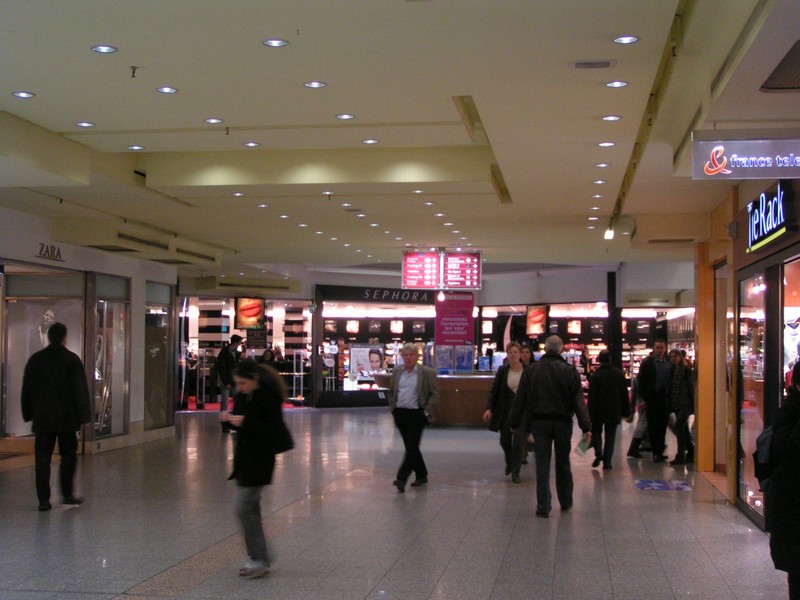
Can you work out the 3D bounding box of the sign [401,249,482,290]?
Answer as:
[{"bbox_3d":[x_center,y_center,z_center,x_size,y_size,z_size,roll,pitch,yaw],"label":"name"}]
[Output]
[{"bbox_3d":[0.707,-0.502,18.500,1.370,0.670,0.120,0,-3,9],"label":"sign"}]

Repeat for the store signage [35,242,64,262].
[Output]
[{"bbox_3d":[-4.798,-0.654,14.994,0.050,0.172,0.904,0,-3,9],"label":"store signage"}]

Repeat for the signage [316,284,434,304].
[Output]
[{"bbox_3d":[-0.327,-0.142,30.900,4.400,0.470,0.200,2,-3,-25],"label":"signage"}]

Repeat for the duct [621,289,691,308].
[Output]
[{"bbox_3d":[6.916,-0.041,29.400,1.800,0.480,0.700,0,-3,9],"label":"duct"}]

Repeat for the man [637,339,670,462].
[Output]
[{"bbox_3d":[3.751,1.471,15.963,0.520,1.780,0.380,0,-3,-3],"label":"man"}]

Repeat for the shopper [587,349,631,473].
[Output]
[{"bbox_3d":[2.979,1.553,15.531,0.560,1.660,0.420,0,-3,3],"label":"shopper"}]

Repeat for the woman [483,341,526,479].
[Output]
[{"bbox_3d":[1.339,1.392,13.647,0.550,1.690,0.420,1,-3,-7],"label":"woman"}]

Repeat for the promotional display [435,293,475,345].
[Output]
[{"bbox_3d":[1.149,0.396,22.900,0.810,1.100,0.100,0,-3,6],"label":"promotional display"}]

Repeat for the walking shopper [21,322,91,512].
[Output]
[{"bbox_3d":[-3.431,1.155,10.892,0.620,1.848,0.420,0,-3,12],"label":"walking shopper"}]

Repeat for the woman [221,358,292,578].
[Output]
[{"bbox_3d":[-1.050,1.225,8.016,0.460,1.570,0.440,1,-3,-17],"label":"woman"}]

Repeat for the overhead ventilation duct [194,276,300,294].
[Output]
[{"bbox_3d":[-3.808,-0.364,27.300,2.400,0.340,1.000,2,-3,-30],"label":"overhead ventilation duct"}]

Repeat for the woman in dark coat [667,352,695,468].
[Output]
[{"bbox_3d":[4.130,1.556,15.939,0.480,1.677,0.400,0,-3,18],"label":"woman in dark coat"}]

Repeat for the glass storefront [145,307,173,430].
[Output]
[{"bbox_3d":[-4.154,1.180,18.748,0.100,2.089,1.223,0,-3,10],"label":"glass storefront"}]

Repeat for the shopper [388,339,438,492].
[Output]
[{"bbox_3d":[0.156,1.381,13.129,0.550,1.710,0.420,-1,-3,19],"label":"shopper"}]

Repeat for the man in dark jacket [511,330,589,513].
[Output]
[{"bbox_3d":[1.515,1.243,10.831,0.750,1.777,0.480,0,-3,6],"label":"man in dark jacket"}]

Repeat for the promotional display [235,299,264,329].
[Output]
[{"bbox_3d":[-3.907,0.350,28.200,0.740,0.760,0.180,2,-3,-29],"label":"promotional display"}]

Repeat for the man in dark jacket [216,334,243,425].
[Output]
[{"bbox_3d":[-3.285,1.608,21.040,0.420,1.871,0.480,0,-3,21],"label":"man in dark jacket"}]

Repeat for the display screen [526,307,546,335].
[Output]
[{"bbox_3d":[3.910,0.585,31.000,0.720,0.780,0.160,-2,-3,38],"label":"display screen"}]

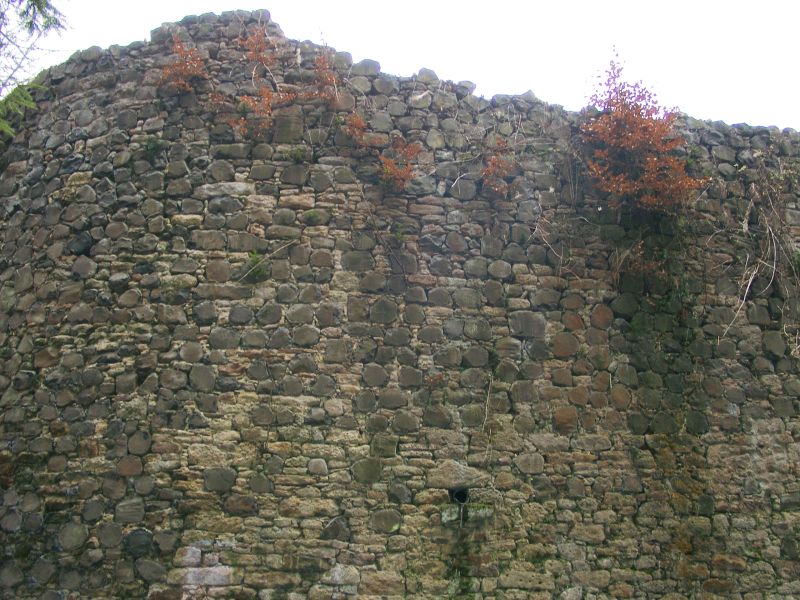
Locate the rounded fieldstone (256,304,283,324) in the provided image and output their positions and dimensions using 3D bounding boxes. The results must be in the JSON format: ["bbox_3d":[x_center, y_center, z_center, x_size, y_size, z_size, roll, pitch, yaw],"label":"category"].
[{"bbox_3d":[-1.246,0.129,7.505,0.247,0.209,0.182,0,-14,0],"label":"rounded fieldstone"}]

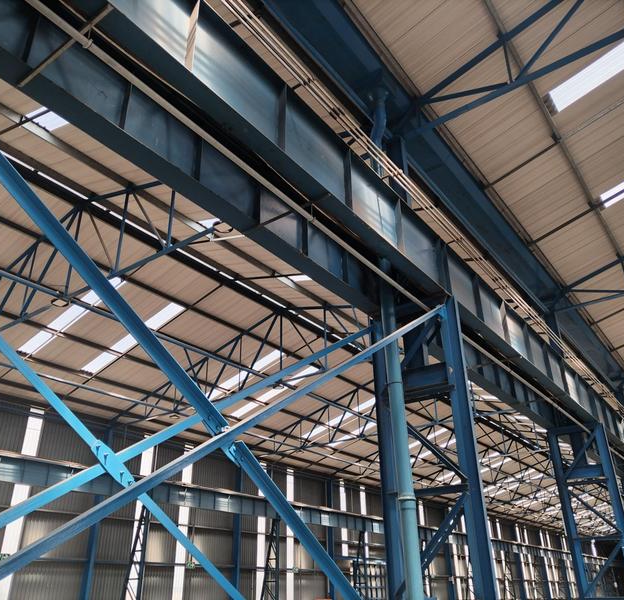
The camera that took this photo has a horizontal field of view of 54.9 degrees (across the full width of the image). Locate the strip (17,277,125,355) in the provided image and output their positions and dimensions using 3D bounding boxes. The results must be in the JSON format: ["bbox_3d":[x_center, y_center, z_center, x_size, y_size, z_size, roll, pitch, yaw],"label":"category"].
[{"bbox_3d":[-8.816,0.614,21.933,5.550,0.050,0.660,-33,-38,22],"label":"strip"}]

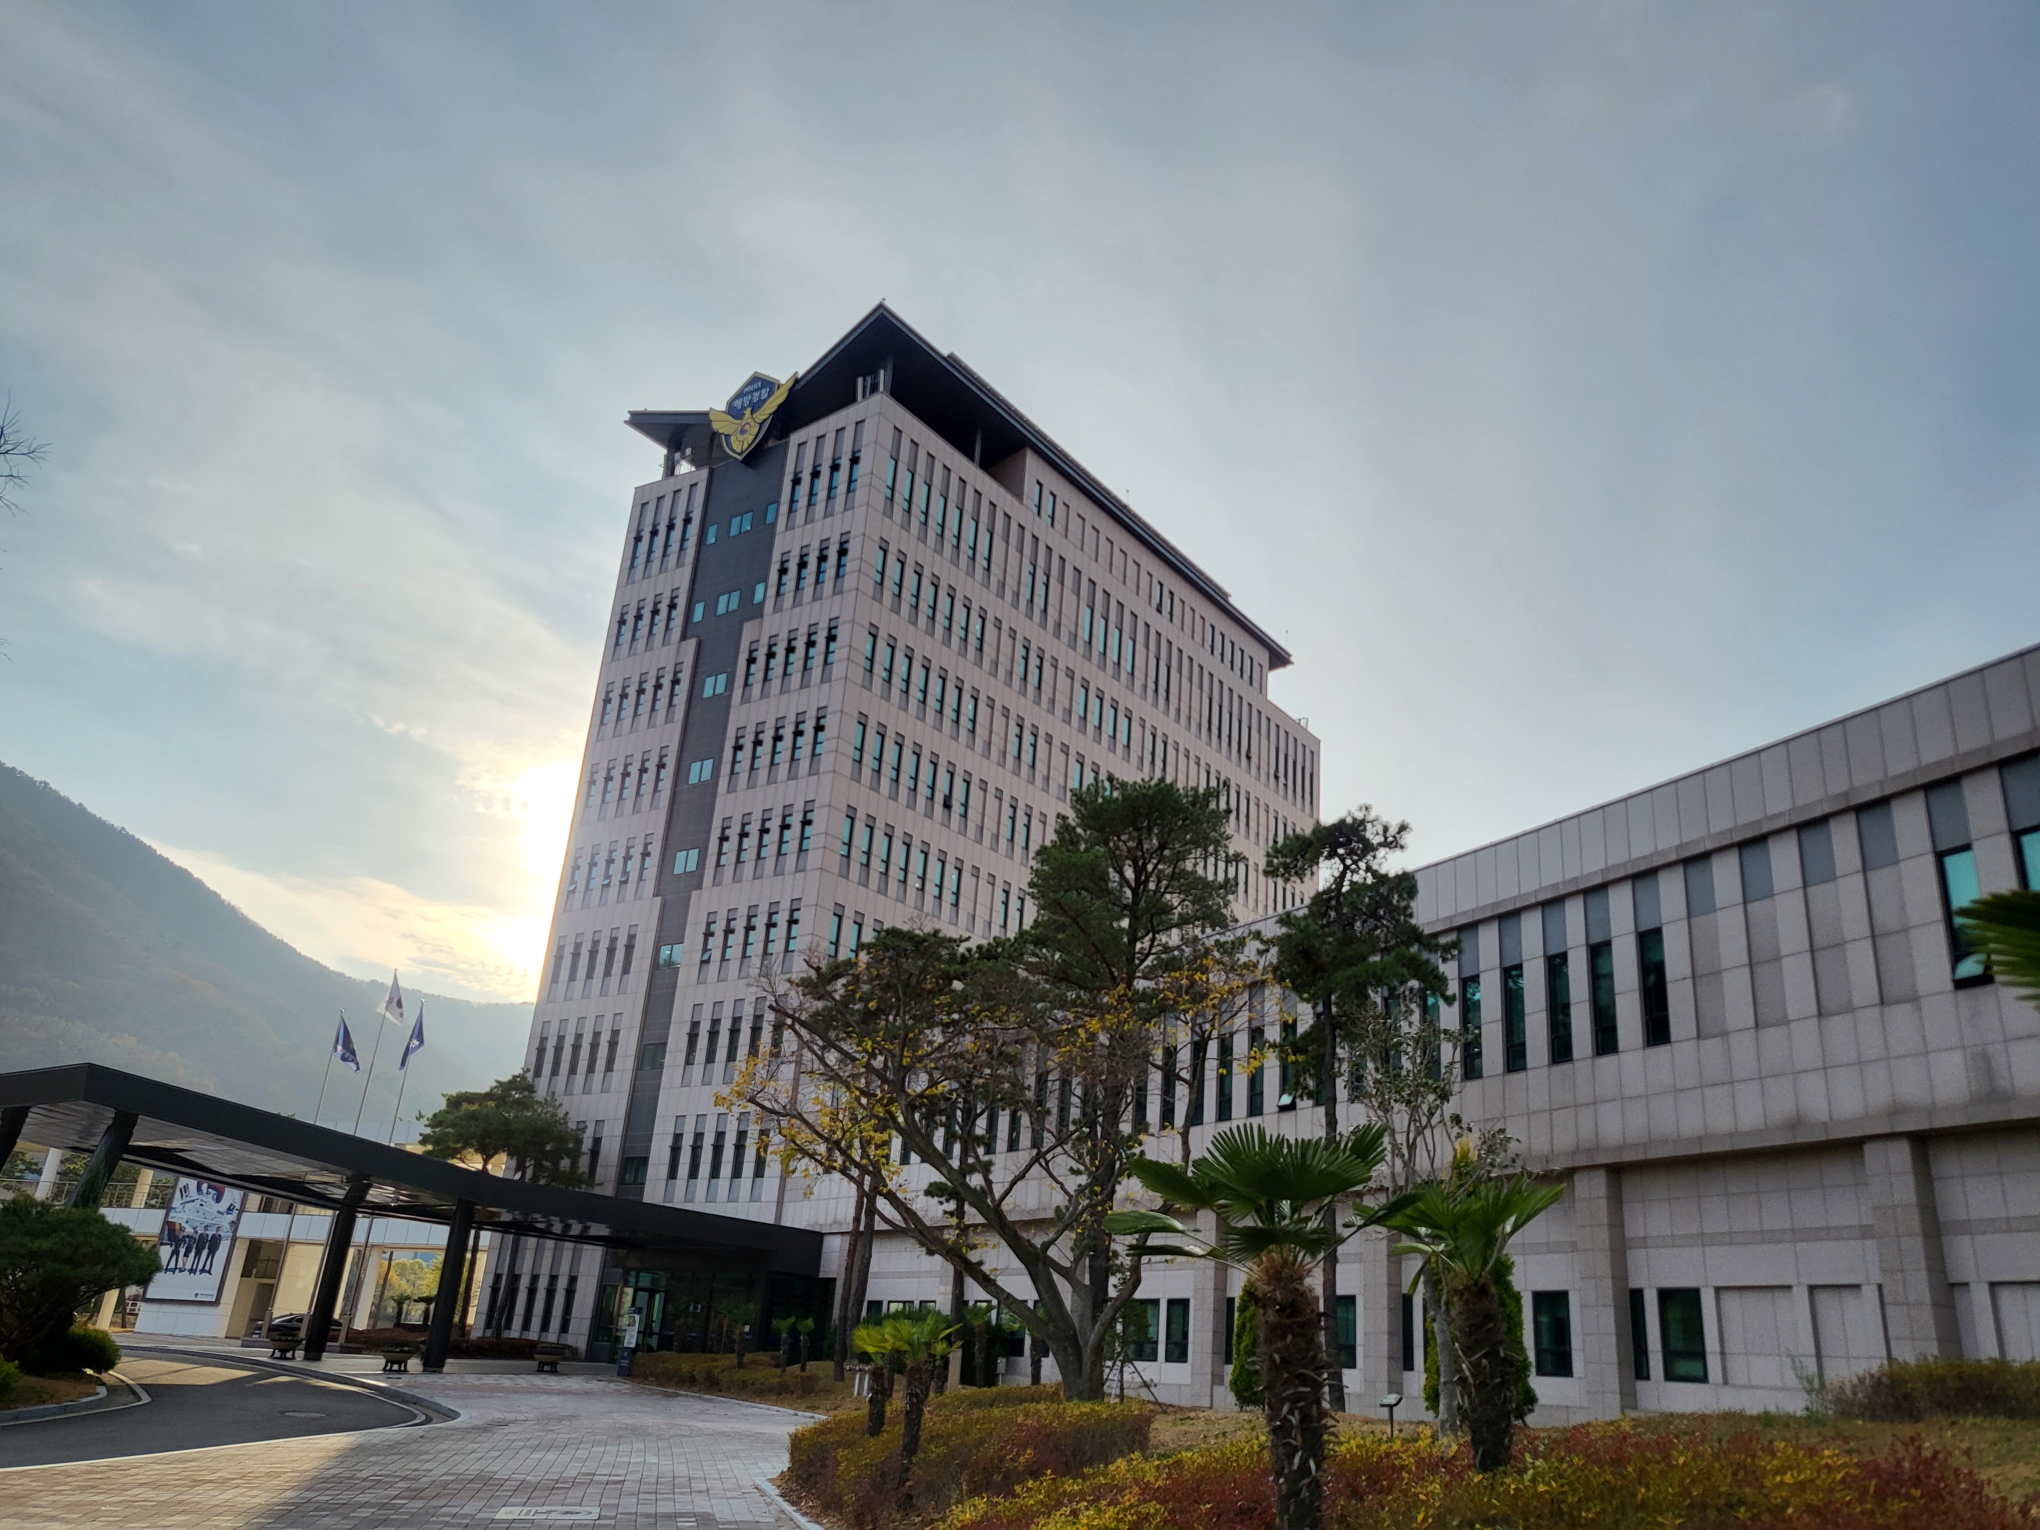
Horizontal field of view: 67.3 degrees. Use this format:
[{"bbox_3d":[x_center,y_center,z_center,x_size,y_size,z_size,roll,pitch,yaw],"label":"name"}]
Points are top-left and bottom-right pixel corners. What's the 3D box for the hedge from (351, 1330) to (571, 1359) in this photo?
[{"bbox_3d":[-20.366,21.106,55.740,9.600,0.720,2.400,-11,-26,34],"label":"hedge"}]

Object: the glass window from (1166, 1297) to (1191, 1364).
[{"bbox_3d":[3.769,13.471,36.452,0.150,1.420,0.950,15,-24,-24],"label":"glass window"}]

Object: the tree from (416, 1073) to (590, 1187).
[{"bbox_3d":[-18.846,16.313,55.917,6.000,9.900,5.200,-11,-26,34],"label":"tree"}]

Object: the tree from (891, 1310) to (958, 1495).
[{"bbox_3d":[-1.071,6.970,16.751,0.820,1.920,0.820,4,-21,0],"label":"tree"}]

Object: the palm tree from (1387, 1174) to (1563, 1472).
[{"bbox_3d":[3.293,4.063,10.972,1.310,2.220,1.300,4,-21,0],"label":"palm tree"}]

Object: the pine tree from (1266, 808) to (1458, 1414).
[{"bbox_3d":[6.607,6.342,29.522,3.800,11.700,3.400,4,-21,0],"label":"pine tree"}]

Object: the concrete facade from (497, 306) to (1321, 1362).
[{"bbox_3d":[-1.293,8.665,77.620,16.600,42.600,43.400,-11,-26,34],"label":"concrete facade"}]

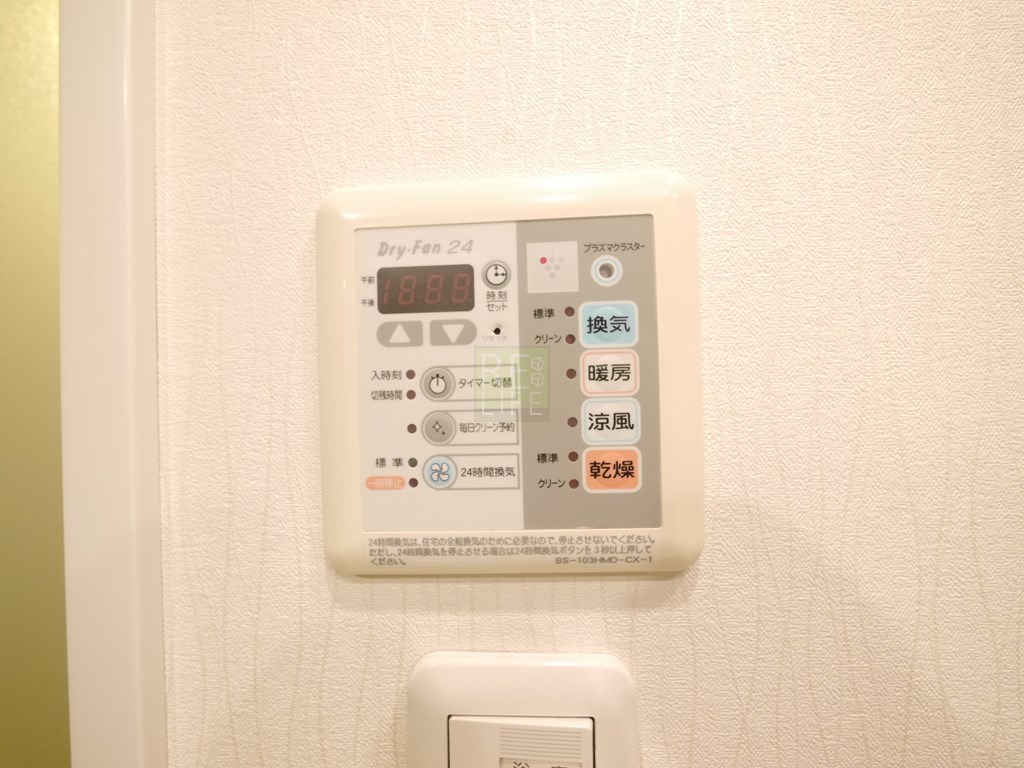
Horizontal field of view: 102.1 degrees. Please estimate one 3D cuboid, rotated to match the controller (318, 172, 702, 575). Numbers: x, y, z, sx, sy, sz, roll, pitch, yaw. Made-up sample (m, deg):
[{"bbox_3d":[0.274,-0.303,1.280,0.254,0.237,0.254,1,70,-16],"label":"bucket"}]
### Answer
[{"bbox_3d":[-0.001,-0.003,0.122,0.116,0.120,0.014,-2,-1,2],"label":"controller"}]

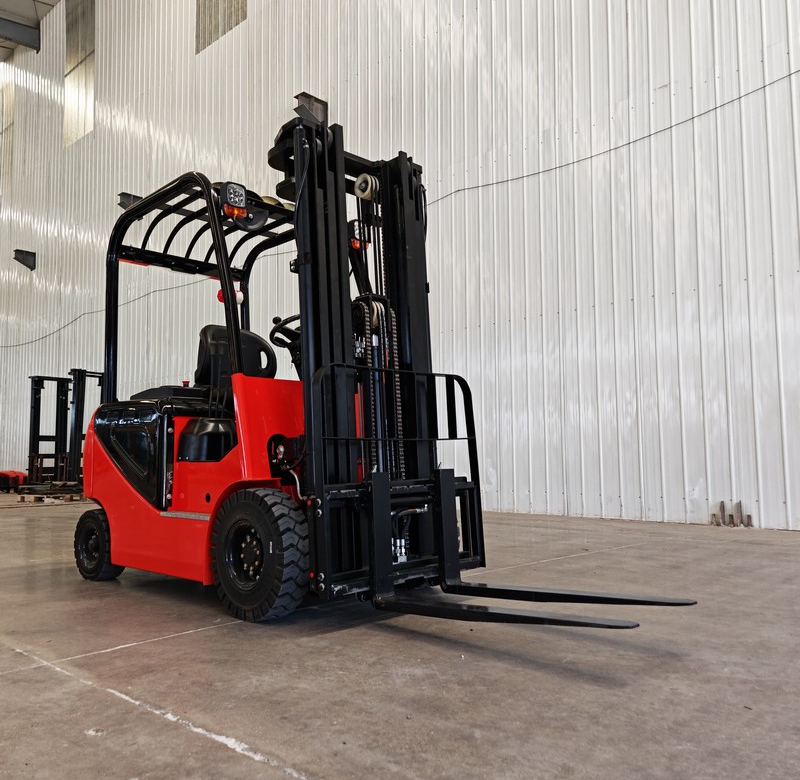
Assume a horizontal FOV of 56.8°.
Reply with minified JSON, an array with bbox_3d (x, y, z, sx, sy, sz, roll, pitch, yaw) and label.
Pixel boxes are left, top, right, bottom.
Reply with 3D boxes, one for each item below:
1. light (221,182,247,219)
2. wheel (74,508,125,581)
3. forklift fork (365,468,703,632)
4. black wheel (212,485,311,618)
[{"bbox_3d":[-0.799,-0.912,3.561,0.118,0.152,0.080,4,-7,-44],"label":"light"},{"bbox_3d":[-1.650,0.848,4.097,0.392,0.392,0.120,-5,-7,39],"label":"wheel"},{"bbox_3d":[0.439,0.542,2.763,0.522,0.535,1.108,4,-11,-44],"label":"forklift fork"},{"bbox_3d":[-0.582,0.674,3.086,0.150,0.530,0.530,4,-7,-44],"label":"black wheel"}]

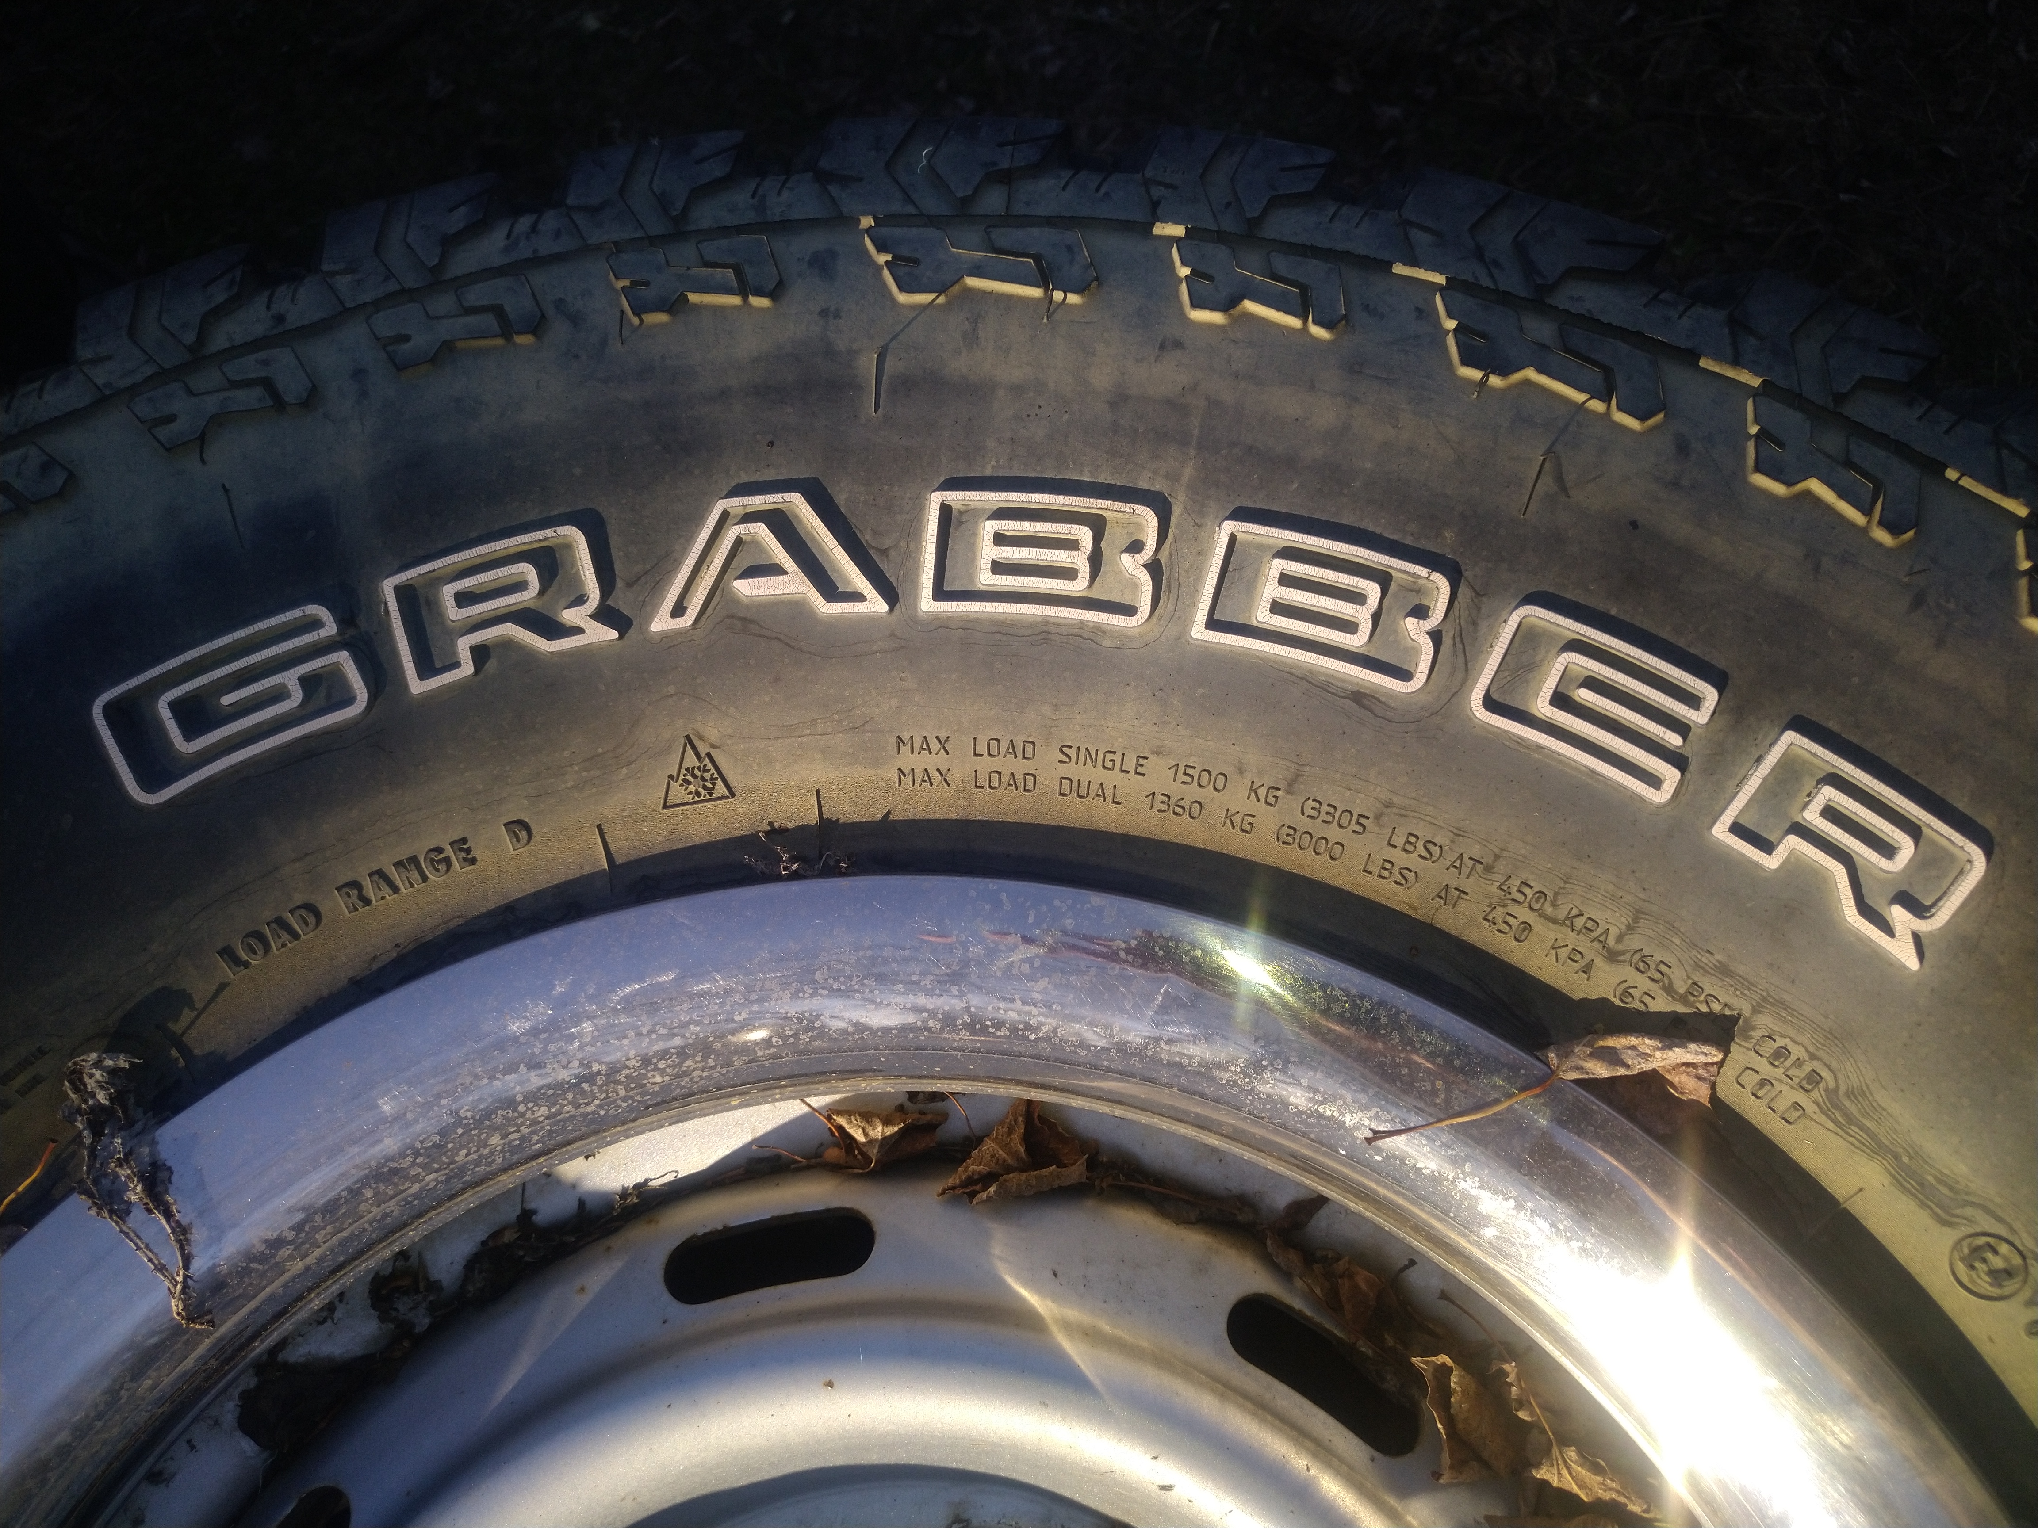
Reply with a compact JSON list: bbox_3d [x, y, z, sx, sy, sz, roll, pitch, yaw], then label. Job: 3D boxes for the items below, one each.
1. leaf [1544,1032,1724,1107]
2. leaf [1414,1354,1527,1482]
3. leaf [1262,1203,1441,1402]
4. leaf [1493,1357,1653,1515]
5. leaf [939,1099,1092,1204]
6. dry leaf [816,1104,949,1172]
[{"bbox_3d":[0.108,0.052,0.240,0.032,0.012,0.011,10,72,5],"label":"leaf"},{"bbox_3d":[0.090,0.131,0.272,0.016,0.022,0.023,-9,71,-2],"label":"leaf"},{"bbox_3d":[0.071,0.109,0.280,0.015,0.022,0.043,-37,74,-11],"label":"leaf"},{"bbox_3d":[0.105,0.134,0.262,0.012,0.022,0.037,-39,74,-11],"label":"leaf"},{"bbox_3d":[-0.002,0.082,0.287,0.033,0.026,0.019,-11,71,-2],"label":"leaf"},{"bbox_3d":[-0.030,0.081,0.290,0.029,0.020,0.012,1,71,2],"label":"dry leaf"}]

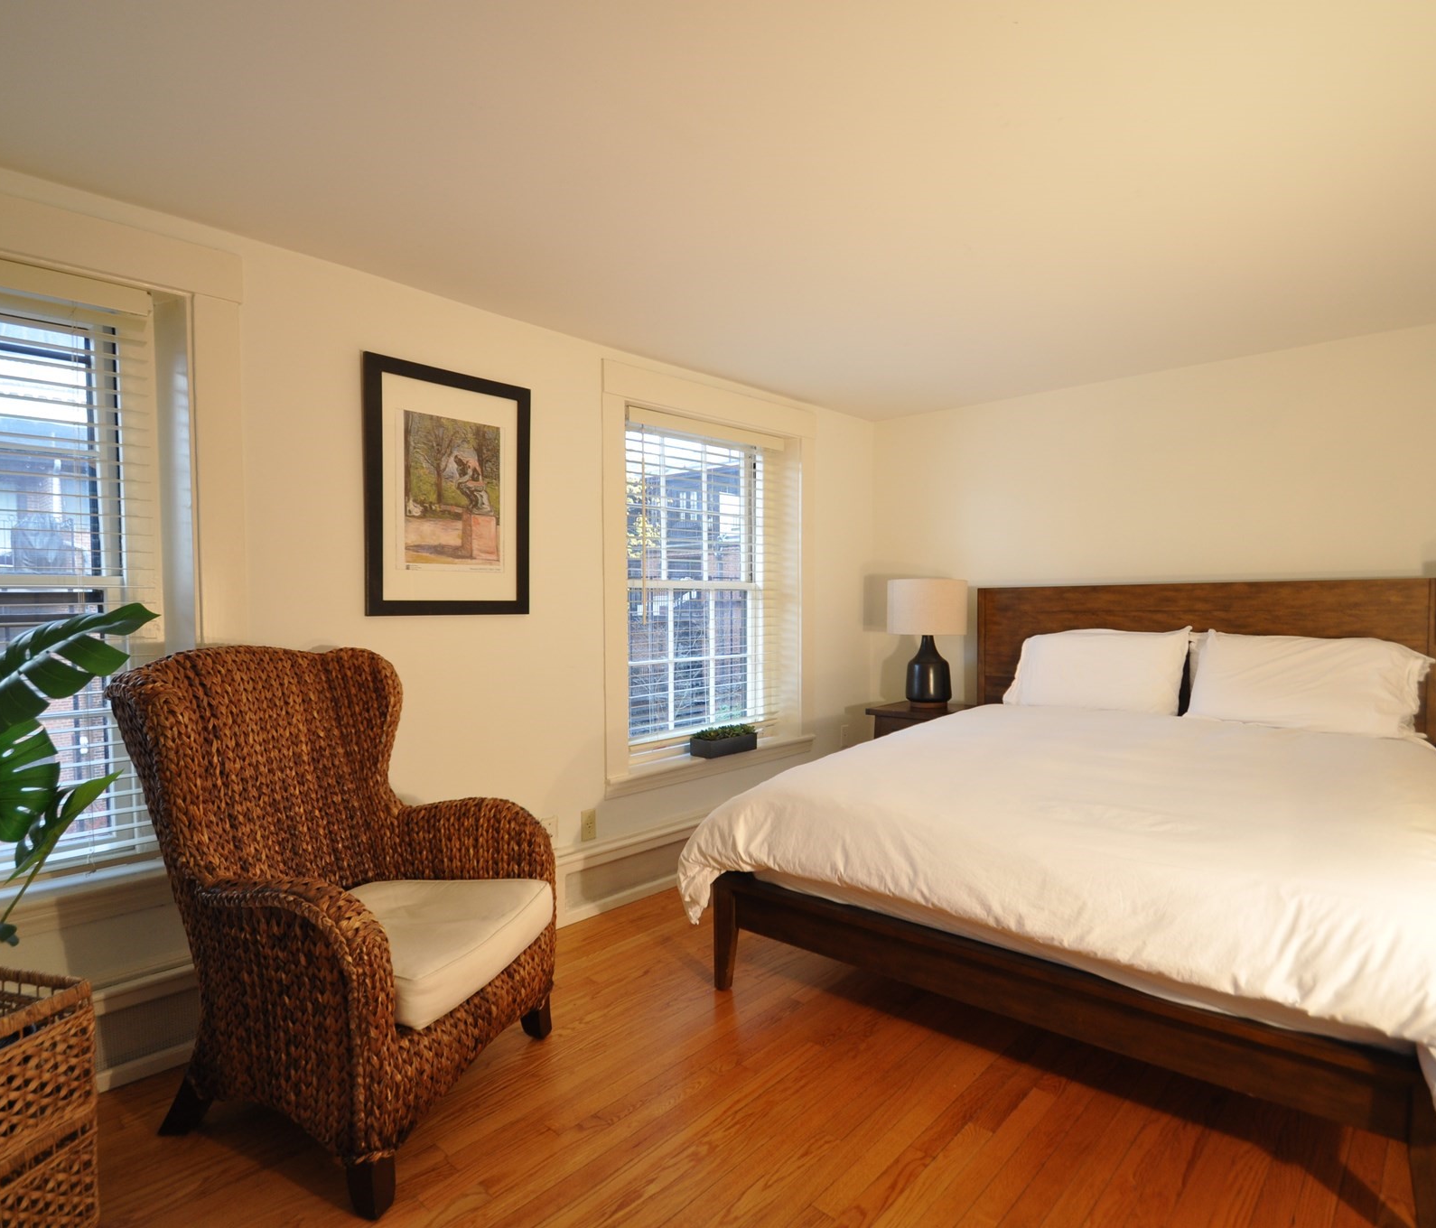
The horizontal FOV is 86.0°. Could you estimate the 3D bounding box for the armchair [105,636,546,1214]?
[{"bbox_3d":[-0.881,0.616,1.893,0.750,1.060,0.750,0,1,19],"label":"armchair"}]

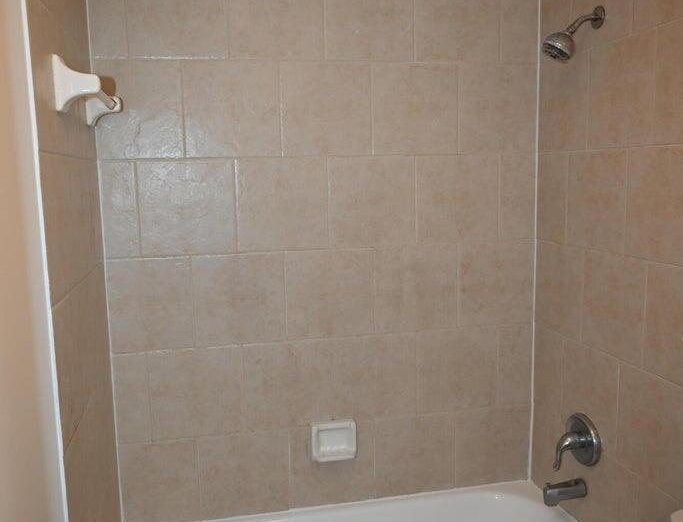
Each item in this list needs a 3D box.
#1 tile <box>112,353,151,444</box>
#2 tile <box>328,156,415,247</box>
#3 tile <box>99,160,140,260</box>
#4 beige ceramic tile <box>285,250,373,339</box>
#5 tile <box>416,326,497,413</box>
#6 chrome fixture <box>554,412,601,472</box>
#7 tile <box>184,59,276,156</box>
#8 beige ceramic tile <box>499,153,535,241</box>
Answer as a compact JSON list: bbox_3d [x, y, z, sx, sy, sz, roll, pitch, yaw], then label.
[{"bbox_3d":[-0.688,0.451,2.246,0.103,0.307,0.010,-3,8,-12],"label":"tile"},{"bbox_3d":[0.107,-0.201,2.324,0.305,0.305,0.012,-3,8,-12],"label":"tile"},{"bbox_3d":[-0.697,-0.161,2.145,0.107,0.304,0.010,-3,8,-12],"label":"tile"},{"bbox_3d":[-0.039,0.112,2.345,0.306,0.307,0.010,-3,8,-12],"label":"beige ceramic tile"},{"bbox_3d":[0.420,0.394,2.472,0.305,0.305,0.012,-3,8,-12],"label":"tile"},{"bbox_3d":[0.740,0.587,2.195,0.100,0.181,0.165,-3,8,-12],"label":"chrome fixture"},{"bbox_3d":[-0.348,-0.483,2.184,0.304,0.304,0.010,-3,8,-12],"label":"tile"},{"bbox_3d":[0.627,-0.227,2.437,0.141,0.304,0.010,-3,8,-12],"label":"beige ceramic tile"}]

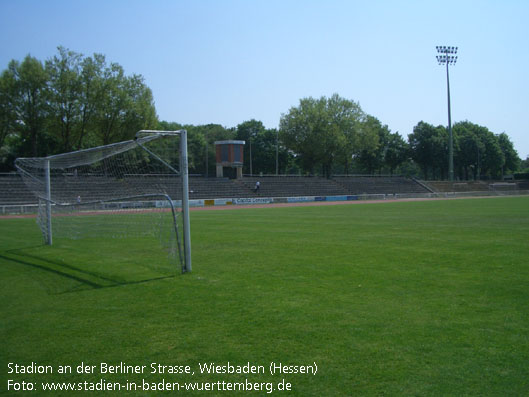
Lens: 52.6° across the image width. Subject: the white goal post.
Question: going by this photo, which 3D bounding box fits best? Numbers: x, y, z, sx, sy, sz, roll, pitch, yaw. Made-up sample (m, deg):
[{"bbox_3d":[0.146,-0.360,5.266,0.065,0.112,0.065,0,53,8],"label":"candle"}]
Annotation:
[{"bbox_3d":[-4.079,0.082,12.076,1.080,2.520,7.500,-2,1,-39],"label":"white goal post"}]

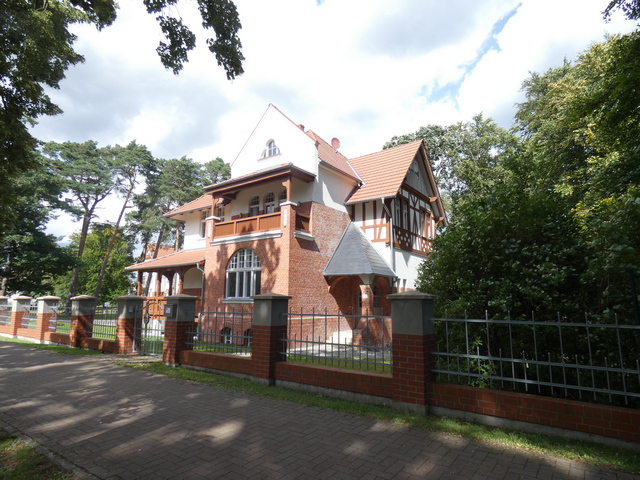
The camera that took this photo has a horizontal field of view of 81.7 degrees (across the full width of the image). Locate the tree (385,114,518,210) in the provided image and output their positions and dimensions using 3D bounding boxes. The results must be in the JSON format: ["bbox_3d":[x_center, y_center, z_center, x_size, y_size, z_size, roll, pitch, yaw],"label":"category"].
[{"bbox_3d":[10.476,-1.921,28.696,9.800,16.774,9.800,-3,-10,20],"label":"tree"}]

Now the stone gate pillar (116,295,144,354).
[{"bbox_3d":[-5.617,2.443,10.854,0.600,1.678,0.600,-6,-11,35],"label":"stone gate pillar"}]

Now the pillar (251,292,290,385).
[{"bbox_3d":[-1.038,1.972,7.562,0.600,1.758,0.600,-6,-11,35],"label":"pillar"}]

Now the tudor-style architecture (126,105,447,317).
[{"bbox_3d":[-1.897,-0.440,22.652,15.720,11.760,12.480,-6,-11,36],"label":"tudor-style architecture"}]

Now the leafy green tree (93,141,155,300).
[{"bbox_3d":[-20.389,-1.426,37.199,6.000,18.195,6.000,5,-11,-29],"label":"leafy green tree"}]

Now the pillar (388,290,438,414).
[{"bbox_3d":[1.458,1.688,5.772,0.600,1.748,0.600,-6,-11,35],"label":"pillar"}]

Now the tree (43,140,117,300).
[{"bbox_3d":[-24.542,-1.407,36.686,6.800,17.943,6.800,7,-11,-34],"label":"tree"}]

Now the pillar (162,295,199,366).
[{"bbox_3d":[-3.566,2.249,9.377,0.600,1.748,0.600,-6,-11,35],"label":"pillar"}]

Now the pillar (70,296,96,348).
[{"bbox_3d":[-8.113,2.752,12.640,0.600,1.738,0.600,-6,-11,35],"label":"pillar"}]

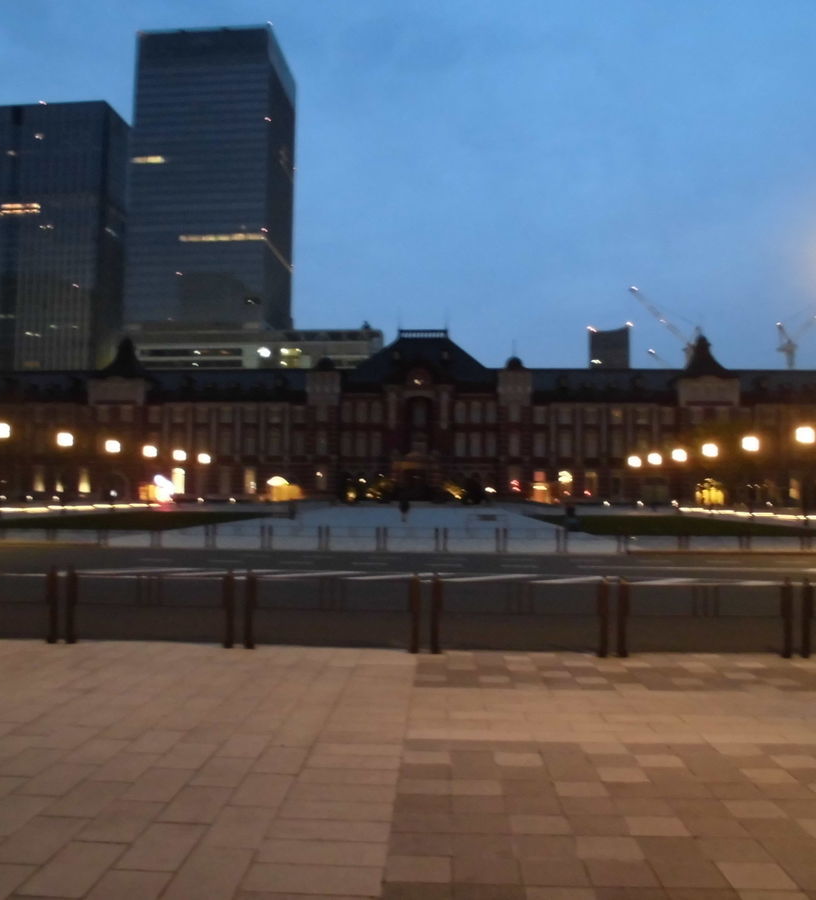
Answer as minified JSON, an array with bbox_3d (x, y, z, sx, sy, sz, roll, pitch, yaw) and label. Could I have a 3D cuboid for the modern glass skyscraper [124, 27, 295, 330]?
[{"bbox_3d":[-90.451,-81.599,420.409,62.000,207.000,51.000,0,-3,5],"label":"modern glass skyscraper"}]

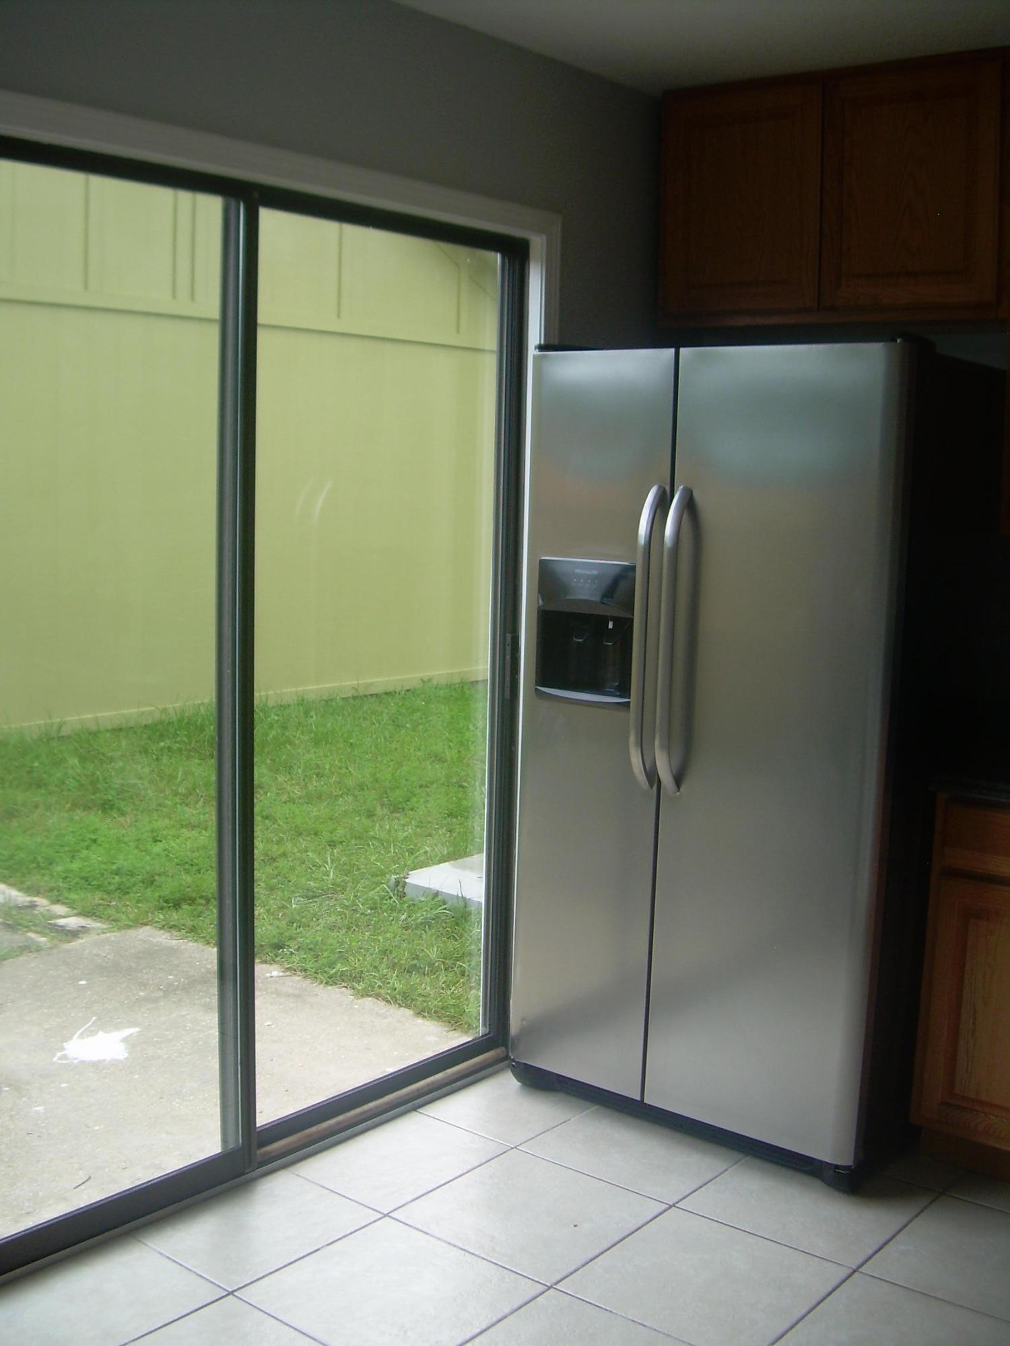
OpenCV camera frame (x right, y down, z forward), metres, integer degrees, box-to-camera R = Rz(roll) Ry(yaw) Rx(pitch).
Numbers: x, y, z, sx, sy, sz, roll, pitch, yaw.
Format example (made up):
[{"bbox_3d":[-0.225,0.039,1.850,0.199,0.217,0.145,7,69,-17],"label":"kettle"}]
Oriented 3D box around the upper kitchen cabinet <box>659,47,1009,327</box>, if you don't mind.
[{"bbox_3d":[0.862,-1.150,3.600,0.930,0.600,0.330,8,10,38],"label":"upper kitchen cabinet"}]

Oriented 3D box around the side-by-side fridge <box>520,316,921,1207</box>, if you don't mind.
[{"bbox_3d":[0.620,0.133,3.520,0.905,1.760,0.820,8,10,38],"label":"side-by-side fridge"}]

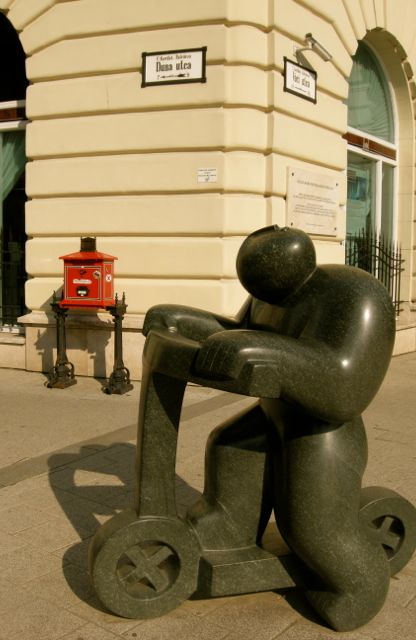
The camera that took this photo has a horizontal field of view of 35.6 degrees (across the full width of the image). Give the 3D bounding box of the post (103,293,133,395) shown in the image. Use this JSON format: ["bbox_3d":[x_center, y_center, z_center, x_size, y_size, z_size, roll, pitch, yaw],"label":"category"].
[{"bbox_3d":[-1.033,0.252,7.508,0.236,1.127,0.369,2,5,19],"label":"post"}]

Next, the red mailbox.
[{"bbox_3d":[-1.388,-0.560,7.588,0.564,0.820,0.379,2,5,19],"label":"red mailbox"}]

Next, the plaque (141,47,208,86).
[{"bbox_3d":[-0.412,-3.039,7.792,0.820,0.405,0.041,2,5,19],"label":"plaque"}]

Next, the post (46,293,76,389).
[{"bbox_3d":[-1.756,0.220,7.791,0.236,1.127,0.369,2,5,19],"label":"post"}]

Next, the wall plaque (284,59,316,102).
[{"bbox_3d":[1.169,-2.982,8.098,0.041,0.405,0.810,4,6,38],"label":"wall plaque"}]

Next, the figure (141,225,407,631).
[{"bbox_3d":[0.315,0.398,2.813,1.056,1.609,0.799,-1,5,-20],"label":"figure"}]

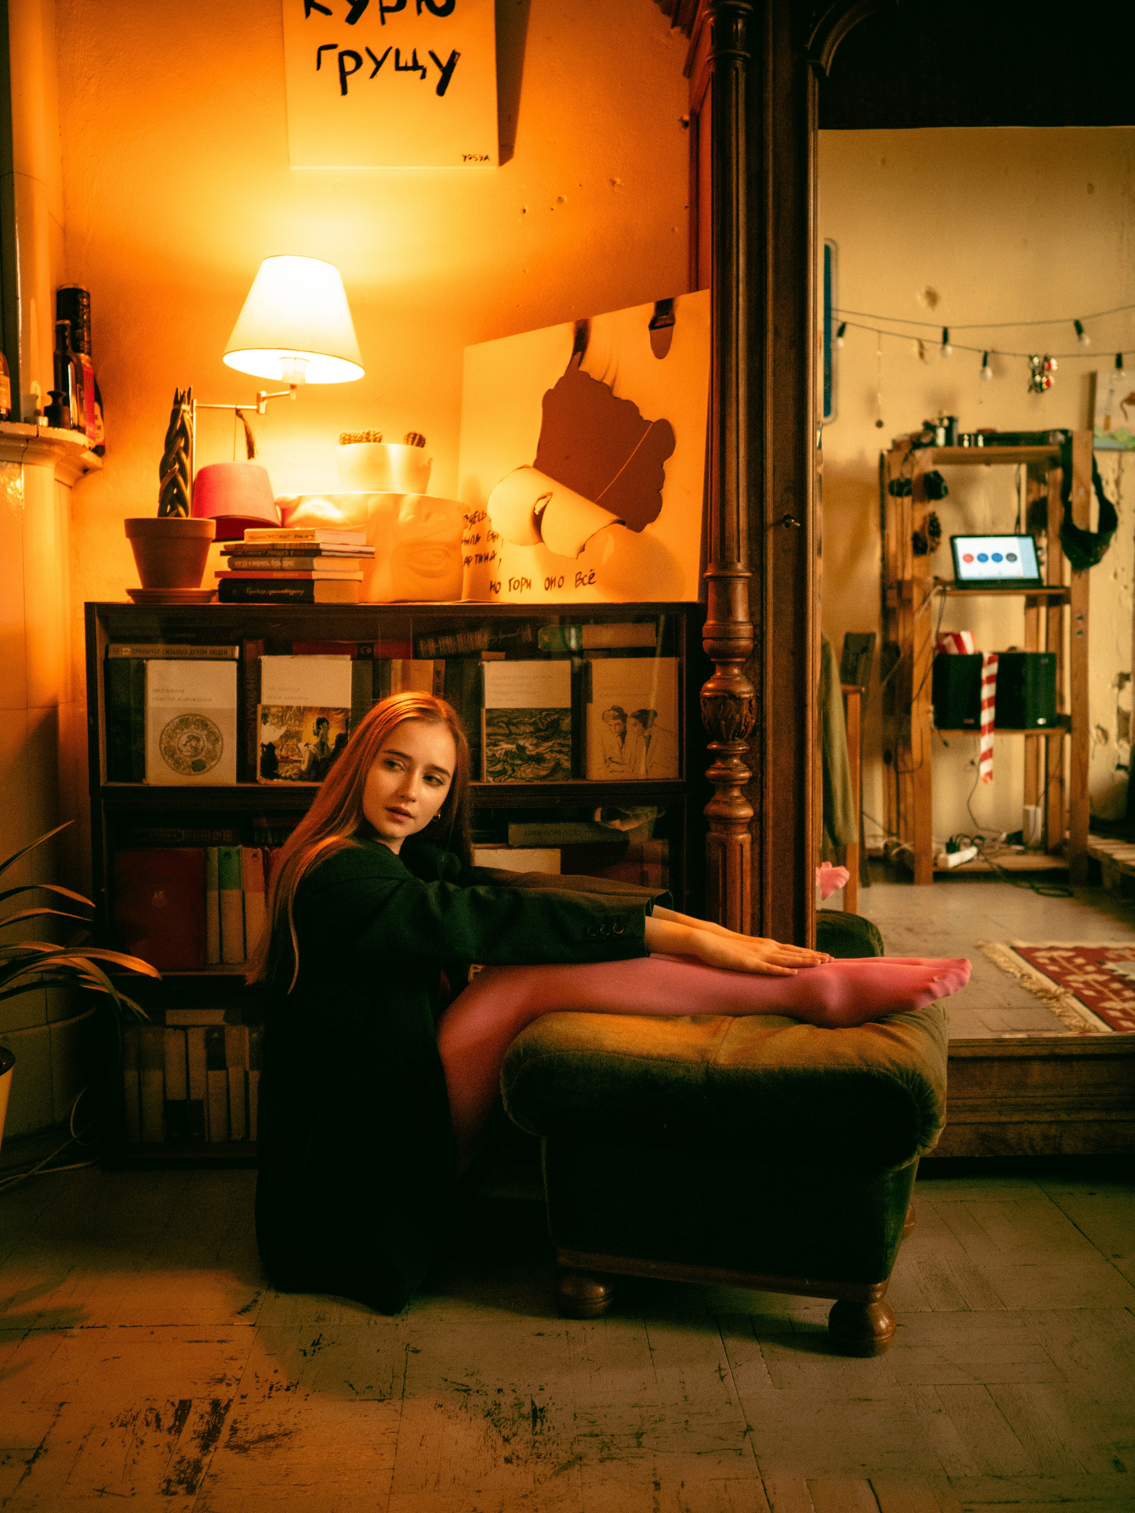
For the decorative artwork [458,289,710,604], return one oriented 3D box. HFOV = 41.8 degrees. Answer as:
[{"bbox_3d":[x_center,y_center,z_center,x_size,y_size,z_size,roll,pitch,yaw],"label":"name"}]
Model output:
[{"bbox_3d":[0.017,-0.526,2.684,0.604,0.518,0.030,3,1,44],"label":"decorative artwork"}]

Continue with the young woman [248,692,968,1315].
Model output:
[{"bbox_3d":[0.057,0.305,2.082,0.940,0.797,0.460,0,3,8],"label":"young woman"}]

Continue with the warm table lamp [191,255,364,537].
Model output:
[{"bbox_3d":[-0.520,-0.647,2.666,0.311,0.497,0.280,-1,3,-3],"label":"warm table lamp"}]

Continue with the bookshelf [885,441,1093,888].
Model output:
[{"bbox_3d":[1.612,-0.374,5.790,0.678,1.691,0.460,-1,3,-4],"label":"bookshelf"}]

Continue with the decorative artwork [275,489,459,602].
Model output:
[{"bbox_3d":[-0.347,-0.359,2.623,0.331,0.195,0.220,-1,3,-3],"label":"decorative artwork"}]

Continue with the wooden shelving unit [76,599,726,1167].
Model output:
[{"bbox_3d":[-0.285,0.205,2.646,1.008,0.935,0.360,-1,3,-3],"label":"wooden shelving unit"}]

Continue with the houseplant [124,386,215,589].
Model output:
[{"bbox_3d":[-0.681,-0.456,2.537,0.155,0.348,0.155,0,3,0],"label":"houseplant"}]

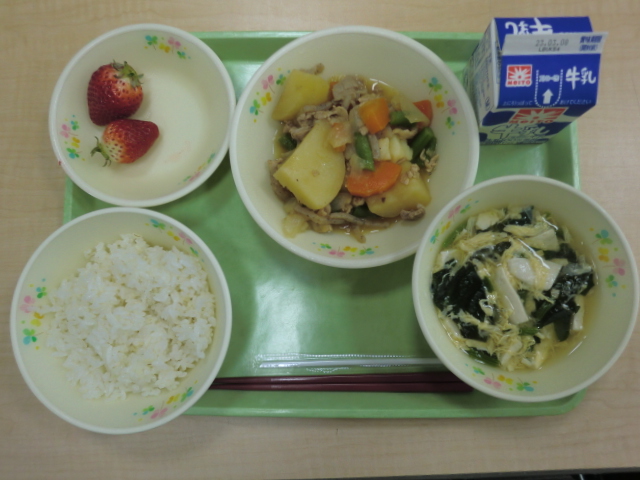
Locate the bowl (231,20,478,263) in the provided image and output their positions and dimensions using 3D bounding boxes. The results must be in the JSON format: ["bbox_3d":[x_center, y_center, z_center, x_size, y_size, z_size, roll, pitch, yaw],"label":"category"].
[{"bbox_3d":[0.022,-0.058,0.332,0.157,0.058,0.157,0,84,2],"label":"bowl"}]

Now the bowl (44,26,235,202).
[{"bbox_3d":[-0.120,-0.084,0.347,0.129,0.042,0.129,0,84,2],"label":"bowl"}]

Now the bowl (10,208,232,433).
[{"bbox_3d":[-0.122,0.051,0.325,0.138,0.059,0.138,-1,84,2],"label":"bowl"}]

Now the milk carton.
[{"bbox_3d":[0.135,-0.104,0.313,0.057,0.098,0.056,-1,84,2],"label":"milk carton"}]

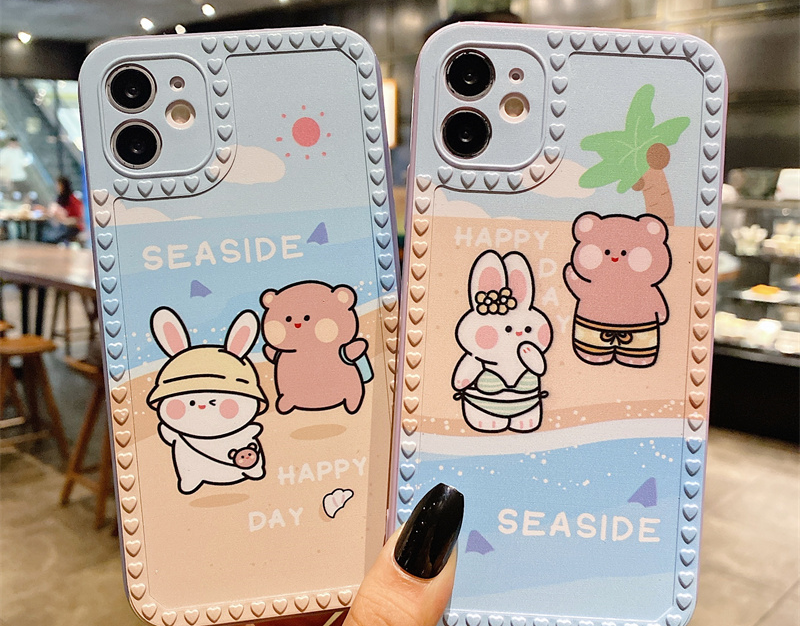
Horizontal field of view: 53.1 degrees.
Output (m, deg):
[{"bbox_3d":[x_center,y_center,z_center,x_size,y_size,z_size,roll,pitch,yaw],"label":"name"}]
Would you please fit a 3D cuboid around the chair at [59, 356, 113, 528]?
[{"bbox_3d":[-0.887,0.409,2.639,0.360,0.475,0.360,9,12,44],"label":"chair"}]

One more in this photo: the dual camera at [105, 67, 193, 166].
[{"bbox_3d":[-0.065,-0.052,0.211,0.024,0.028,0.004,-5,0,-5],"label":"dual camera"}]

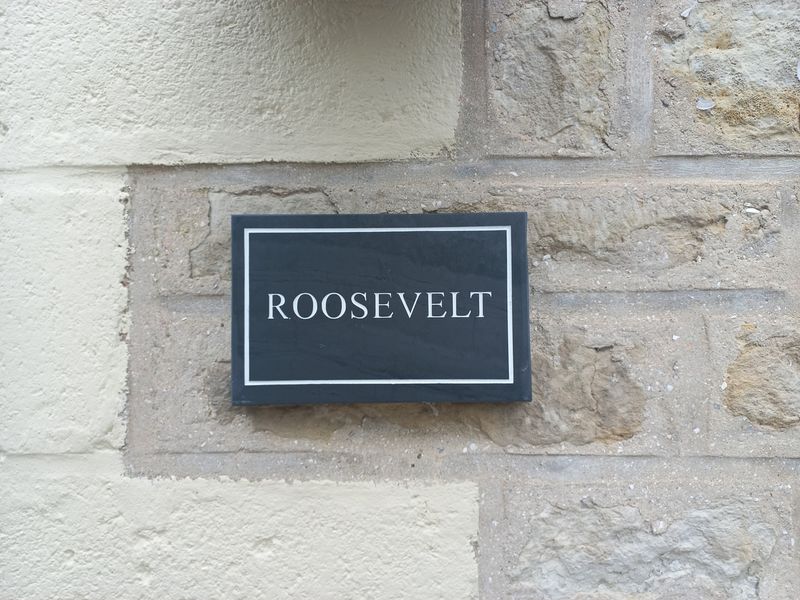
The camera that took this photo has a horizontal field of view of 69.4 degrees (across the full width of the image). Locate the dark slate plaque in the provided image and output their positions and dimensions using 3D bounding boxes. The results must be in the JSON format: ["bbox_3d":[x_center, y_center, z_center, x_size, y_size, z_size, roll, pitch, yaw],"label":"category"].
[{"bbox_3d":[-0.019,0.008,0.573,0.290,0.185,0.020,0,-2,1],"label":"dark slate plaque"}]

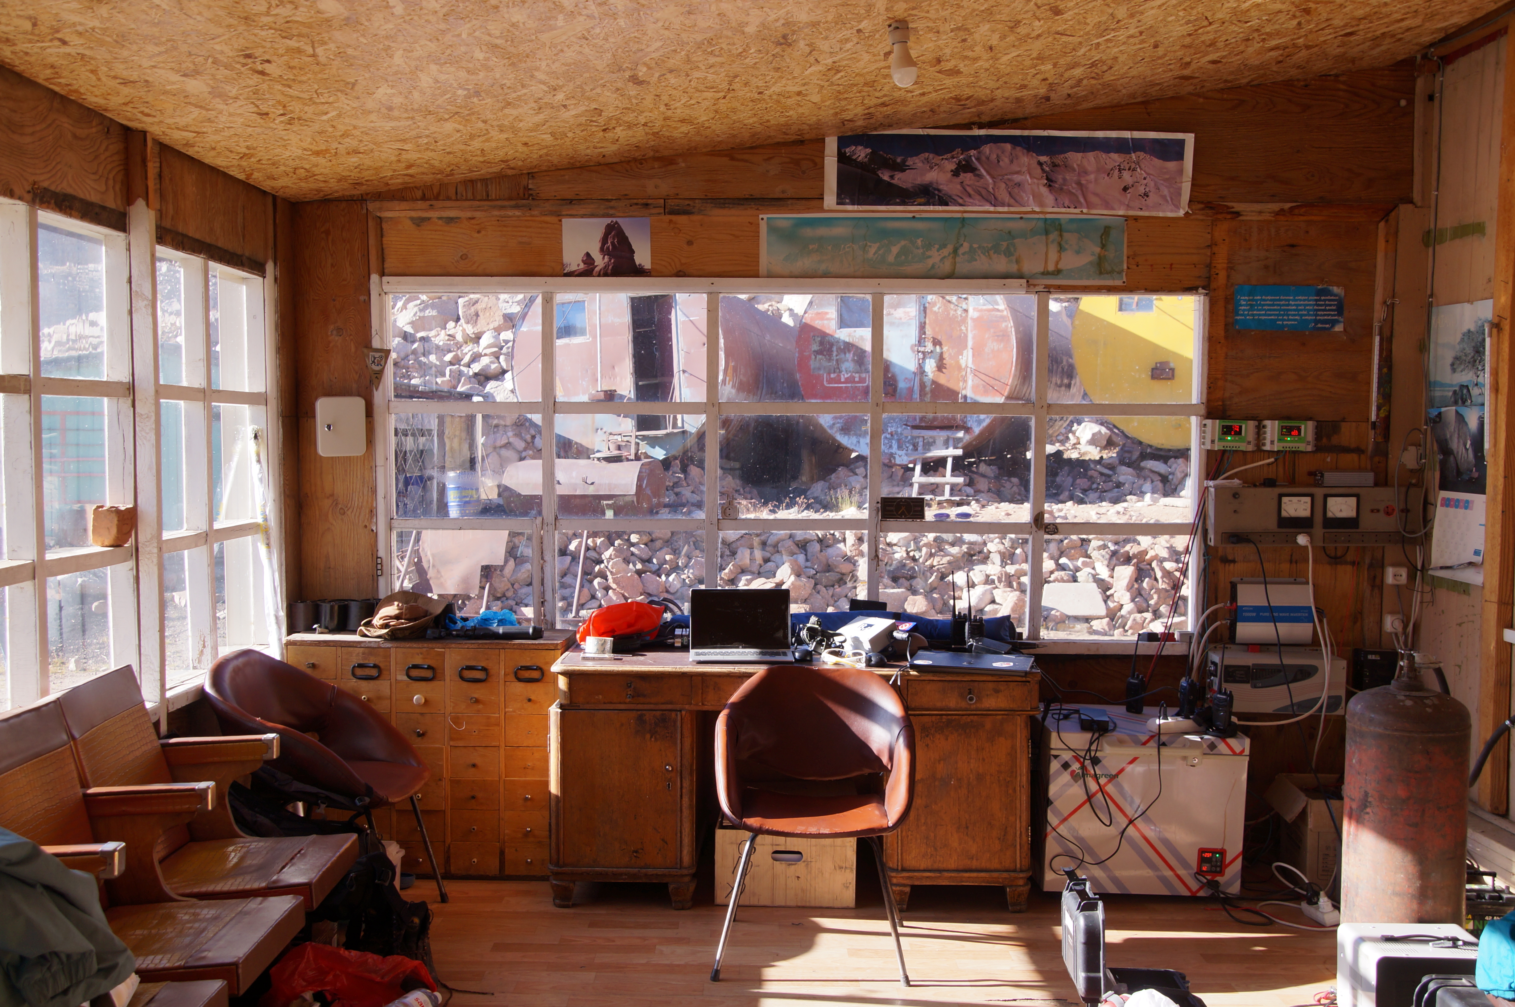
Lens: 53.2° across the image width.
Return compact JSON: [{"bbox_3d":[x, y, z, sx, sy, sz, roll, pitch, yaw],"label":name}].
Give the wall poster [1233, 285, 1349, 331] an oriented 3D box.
[{"bbox_3d":[1.914,-0.703,5.452,0.397,0.165,0.010,0,3,0],"label":"wall poster"}]

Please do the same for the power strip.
[{"bbox_3d":[1.784,1.291,4.803,0.058,0.045,0.190,0,3,-11],"label":"power strip"}]

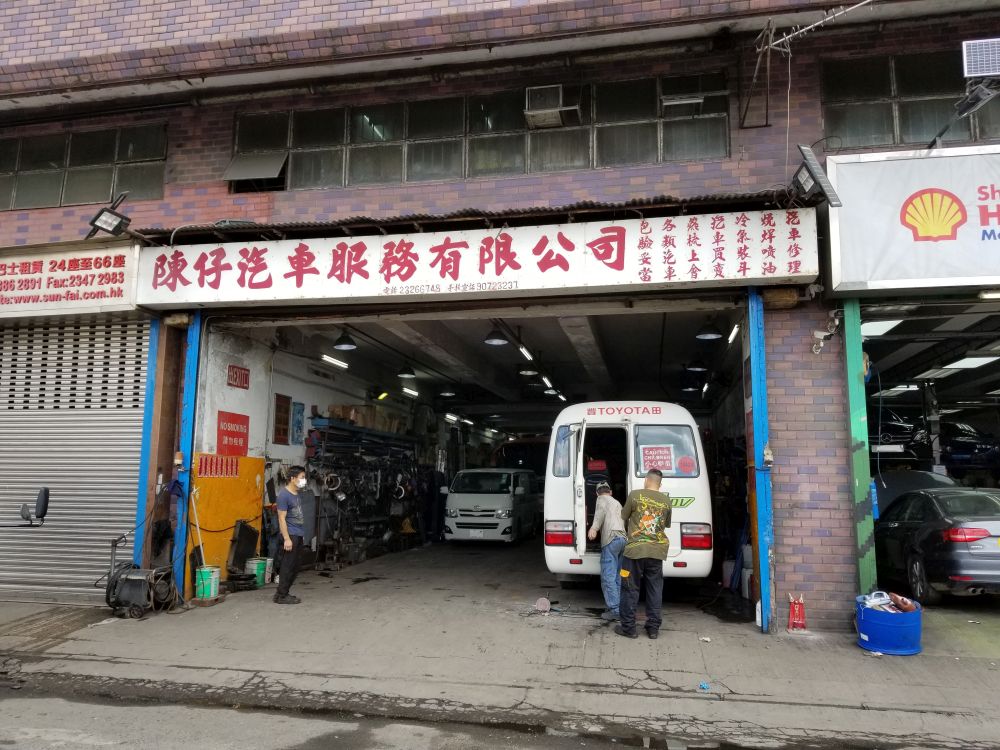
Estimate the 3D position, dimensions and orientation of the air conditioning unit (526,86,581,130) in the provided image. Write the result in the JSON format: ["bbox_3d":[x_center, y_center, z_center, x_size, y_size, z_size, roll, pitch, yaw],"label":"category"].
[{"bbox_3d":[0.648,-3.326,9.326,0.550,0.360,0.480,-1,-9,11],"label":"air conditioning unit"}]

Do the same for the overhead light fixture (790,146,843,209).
[{"bbox_3d":[3.387,-2.124,8.038,0.430,0.560,0.420,5,-9,-27],"label":"overhead light fixture"}]

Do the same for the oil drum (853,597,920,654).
[{"bbox_3d":[3.819,2.491,7.385,0.570,0.410,0.570,-1,-9,11],"label":"oil drum"}]

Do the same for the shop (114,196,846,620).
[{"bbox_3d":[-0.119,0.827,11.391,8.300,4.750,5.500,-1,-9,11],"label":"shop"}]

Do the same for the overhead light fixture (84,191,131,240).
[{"bbox_3d":[-5.141,-2.089,9.838,0.520,0.520,0.400,5,-9,-27],"label":"overhead light fixture"}]

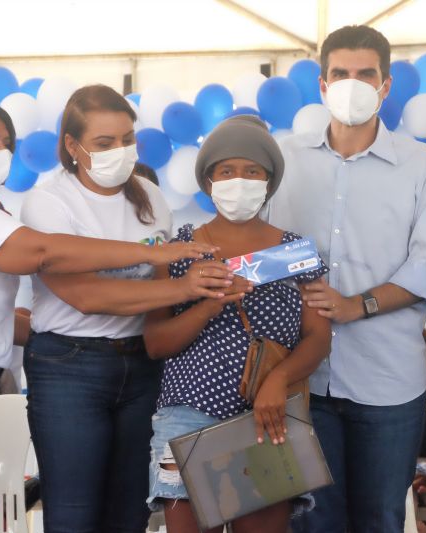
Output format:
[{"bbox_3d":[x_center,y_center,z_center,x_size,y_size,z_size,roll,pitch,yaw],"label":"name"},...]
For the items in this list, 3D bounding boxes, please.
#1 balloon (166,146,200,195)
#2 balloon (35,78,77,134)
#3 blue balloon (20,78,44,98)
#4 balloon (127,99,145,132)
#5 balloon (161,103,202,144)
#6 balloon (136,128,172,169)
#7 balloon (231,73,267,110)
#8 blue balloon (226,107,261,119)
[{"bbox_3d":[-0.104,-0.444,7.700,0.213,0.222,0.230,-1,-3,0],"label":"balloon"},{"bbox_3d":[-0.669,-0.701,7.210,0.190,0.238,0.190,0,-4,0],"label":"balloon"},{"bbox_3d":[-0.852,-0.802,8.000,0.182,0.211,0.210,-1,-3,0],"label":"blue balloon"},{"bbox_3d":[-0.435,-0.688,7.750,0.205,0.214,0.220,-1,-3,0],"label":"balloon"},{"bbox_3d":[-0.125,-0.605,7.061,0.180,0.186,0.202,0,-4,0],"label":"balloon"},{"bbox_3d":[-0.260,-0.501,7.104,0.175,0.179,0.196,0,-4,0],"label":"balloon"},{"bbox_3d":[0.189,-0.806,7.950,0.186,0.224,0.200,-1,-3,0],"label":"balloon"},{"bbox_3d":[0.152,-0.651,7.800,0.197,0.201,0.220,-1,-3,0],"label":"blue balloon"}]

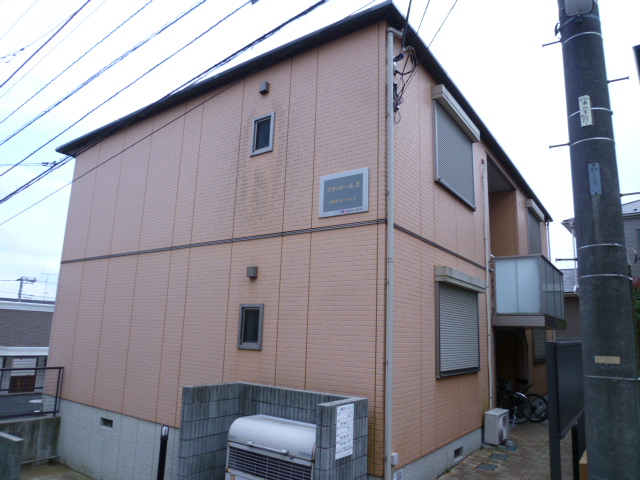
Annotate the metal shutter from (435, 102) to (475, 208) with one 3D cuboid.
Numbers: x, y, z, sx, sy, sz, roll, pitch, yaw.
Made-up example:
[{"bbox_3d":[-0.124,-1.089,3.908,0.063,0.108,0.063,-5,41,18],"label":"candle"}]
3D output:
[{"bbox_3d":[2.382,-1.430,7.813,0.080,1.310,1.950,-6,-14,35],"label":"metal shutter"}]

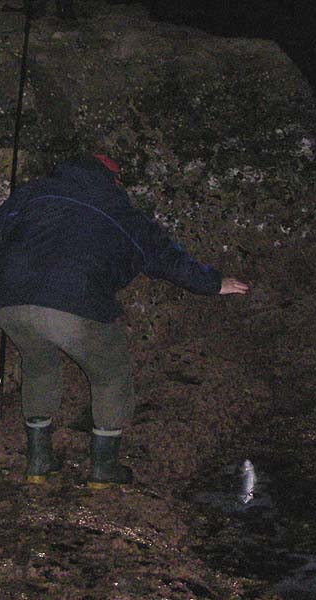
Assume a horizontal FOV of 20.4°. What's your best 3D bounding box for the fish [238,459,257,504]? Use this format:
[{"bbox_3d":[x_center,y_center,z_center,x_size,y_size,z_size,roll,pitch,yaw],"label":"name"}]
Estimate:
[{"bbox_3d":[0.448,0.909,4.400,0.065,0.230,0.042,-4,11,-20],"label":"fish"}]

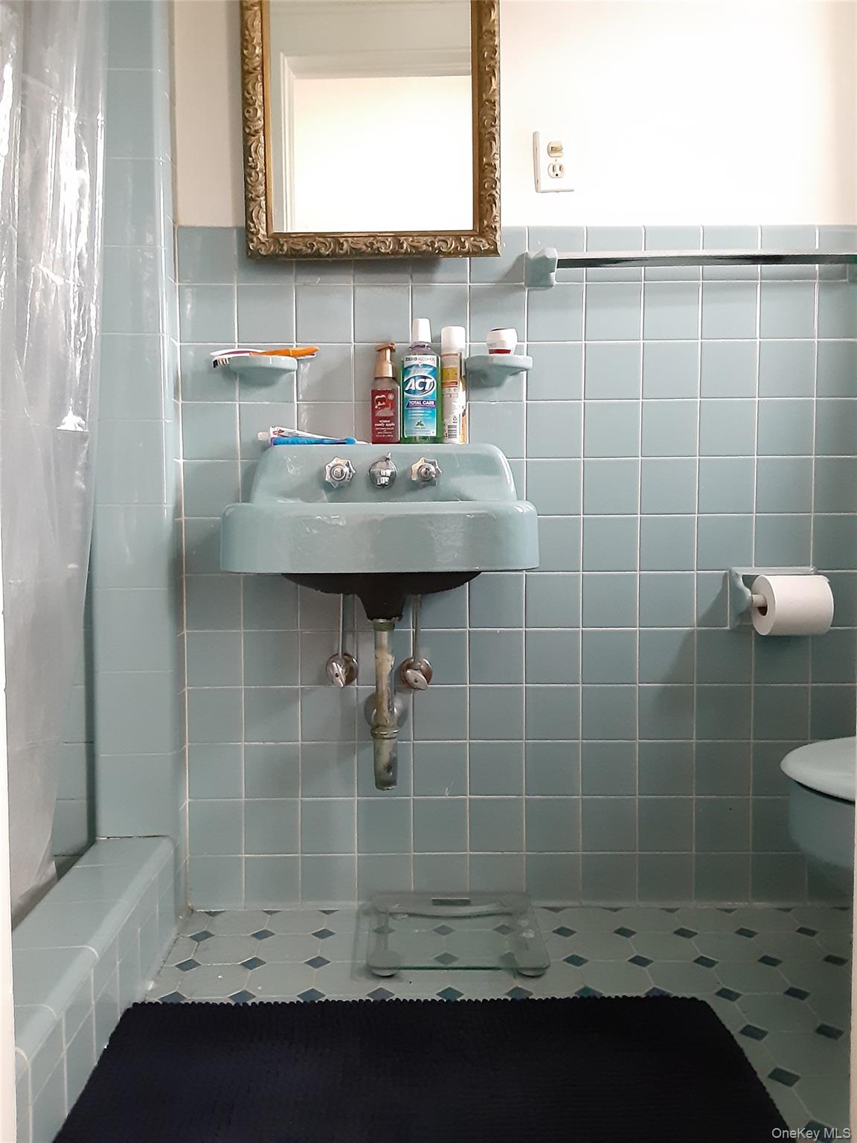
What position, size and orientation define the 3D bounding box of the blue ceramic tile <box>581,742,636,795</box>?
[{"bbox_3d":[0.351,0.384,1.744,0.108,0.108,0.010,0,3,0],"label":"blue ceramic tile"}]

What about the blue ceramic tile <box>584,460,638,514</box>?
[{"bbox_3d":[0.348,-0.162,1.706,0.107,0.107,0.010,0,3,0],"label":"blue ceramic tile"}]

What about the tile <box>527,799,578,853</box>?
[{"bbox_3d":[0.243,0.497,1.751,0.108,0.108,0.009,0,3,0],"label":"tile"}]

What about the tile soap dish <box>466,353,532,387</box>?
[{"bbox_3d":[0.131,-0.371,1.652,0.124,0.044,0.075,0,3,0],"label":"tile soap dish"}]

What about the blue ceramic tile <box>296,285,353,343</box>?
[{"bbox_3d":[-0.199,-0.488,1.699,0.108,0.108,0.010,0,3,0],"label":"blue ceramic tile"}]

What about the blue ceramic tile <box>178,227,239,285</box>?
[{"bbox_3d":[-0.421,-0.600,1.702,0.108,0.108,0.009,0,3,0],"label":"blue ceramic tile"}]

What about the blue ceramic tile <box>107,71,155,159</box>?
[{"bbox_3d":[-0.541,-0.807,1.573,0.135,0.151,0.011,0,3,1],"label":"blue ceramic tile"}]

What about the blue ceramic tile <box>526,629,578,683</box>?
[{"bbox_3d":[0.243,0.167,1.738,0.108,0.108,0.009,0,3,0],"label":"blue ceramic tile"}]

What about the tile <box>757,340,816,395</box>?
[{"bbox_3d":[0.679,-0.385,1.690,0.108,0.108,0.009,0,3,0],"label":"tile"}]

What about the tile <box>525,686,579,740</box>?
[{"bbox_3d":[0.243,0.276,1.736,0.108,0.108,0.010,0,3,0],"label":"tile"}]

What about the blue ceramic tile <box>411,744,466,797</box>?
[{"bbox_3d":[0.021,0.387,1.740,0.108,0.108,0.009,0,3,1],"label":"blue ceramic tile"}]

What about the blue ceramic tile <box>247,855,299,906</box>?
[{"bbox_3d":[-0.308,0.610,1.761,0.108,0.104,0.009,0,3,0],"label":"blue ceramic tile"}]

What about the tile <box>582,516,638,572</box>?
[{"bbox_3d":[0.352,-0.053,1.726,0.108,0.108,0.009,0,3,0],"label":"tile"}]

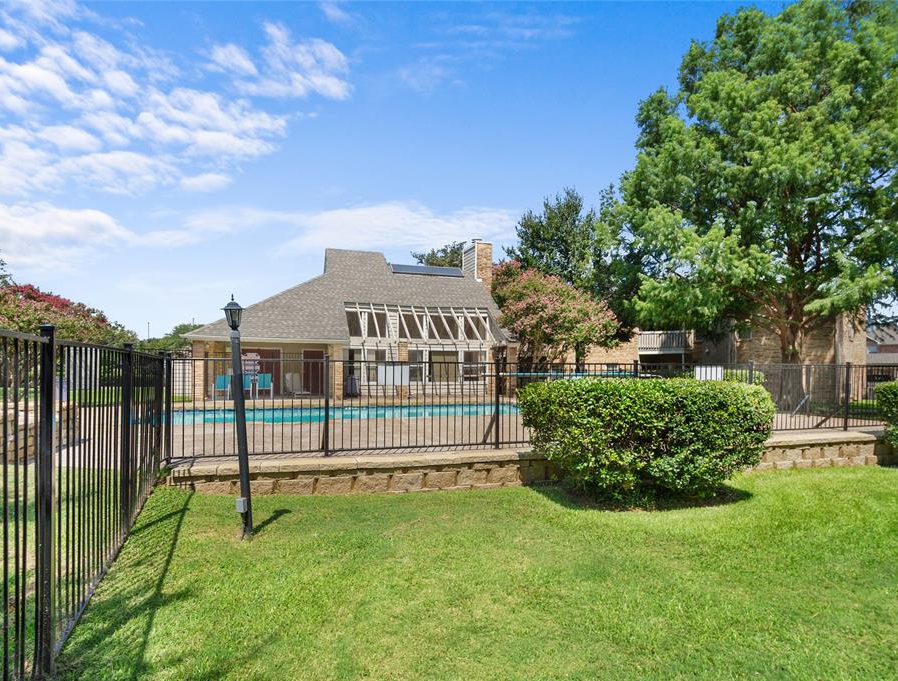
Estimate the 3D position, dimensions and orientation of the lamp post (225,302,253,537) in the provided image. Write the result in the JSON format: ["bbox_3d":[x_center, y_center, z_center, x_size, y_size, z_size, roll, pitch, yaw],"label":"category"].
[{"bbox_3d":[-1.775,0.655,4.120,0.210,2.070,0.210,-3,-2,0],"label":"lamp post"}]

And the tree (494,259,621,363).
[{"bbox_3d":[4.750,-0.450,21.800,5.400,6.100,5.200,0,-2,0],"label":"tree"}]

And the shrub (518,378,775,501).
[{"bbox_3d":[2.470,1.200,6.200,3.050,1.450,1.800,1,-2,-12],"label":"shrub"}]

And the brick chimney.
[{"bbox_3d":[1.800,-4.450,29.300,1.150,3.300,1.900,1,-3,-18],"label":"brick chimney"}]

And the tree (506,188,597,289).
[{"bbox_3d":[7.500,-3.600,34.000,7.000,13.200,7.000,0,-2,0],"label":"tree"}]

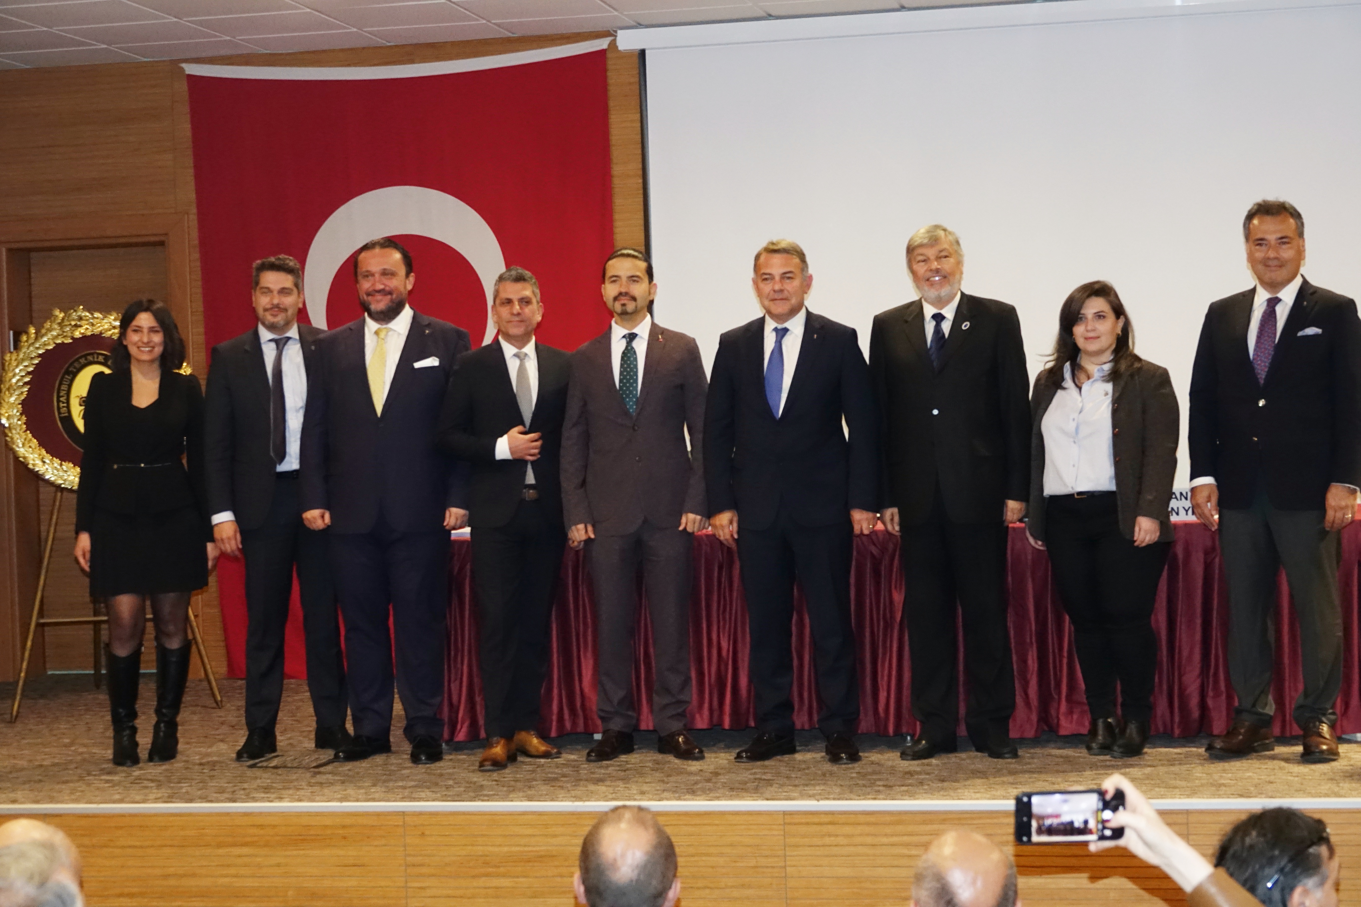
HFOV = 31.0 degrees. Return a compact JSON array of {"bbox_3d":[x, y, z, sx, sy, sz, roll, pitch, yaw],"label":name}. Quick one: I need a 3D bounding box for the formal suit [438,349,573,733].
[{"bbox_3d":[-0.614,0.299,8.680,0.510,1.410,0.330,-2,1,-9],"label":"formal suit"}]

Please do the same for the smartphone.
[{"bbox_3d":[0.545,0.509,3.450,0.153,0.074,0.009,-3,6,-3],"label":"smartphone"}]

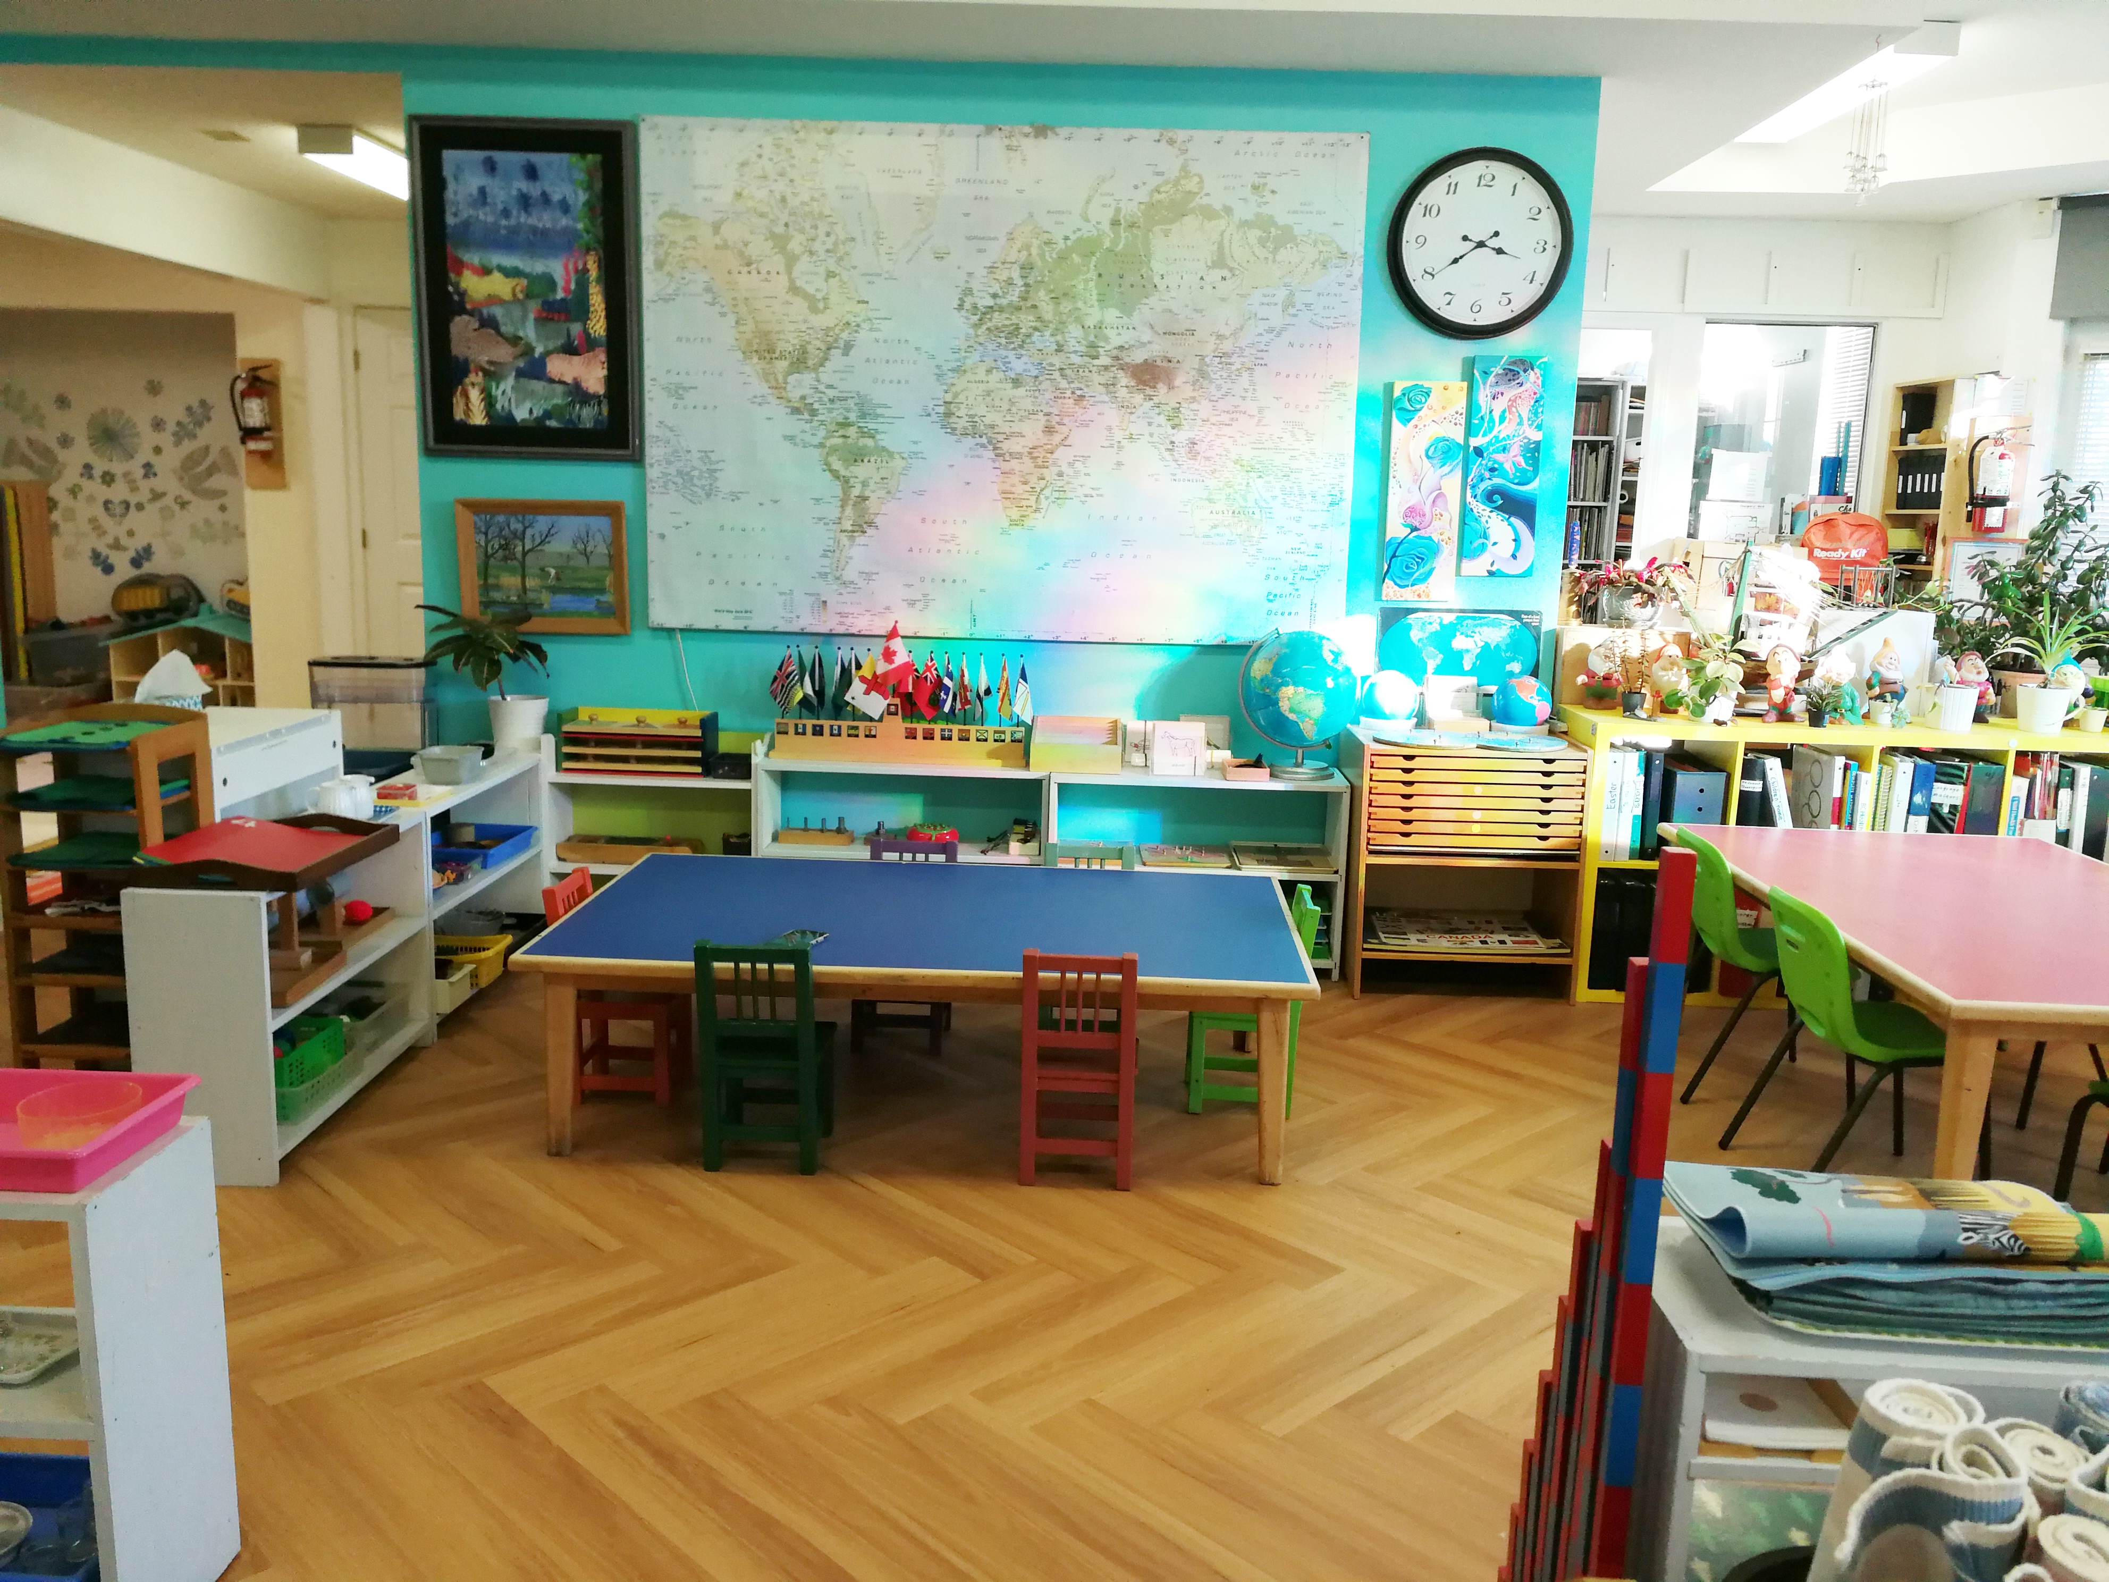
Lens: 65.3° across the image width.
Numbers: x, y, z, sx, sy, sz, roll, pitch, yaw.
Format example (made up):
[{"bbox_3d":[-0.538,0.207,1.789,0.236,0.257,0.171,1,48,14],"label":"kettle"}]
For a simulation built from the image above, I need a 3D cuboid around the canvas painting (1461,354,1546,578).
[{"bbox_3d":[1.282,-0.921,4.695,0.203,0.614,0.030,2,10,3],"label":"canvas painting"}]

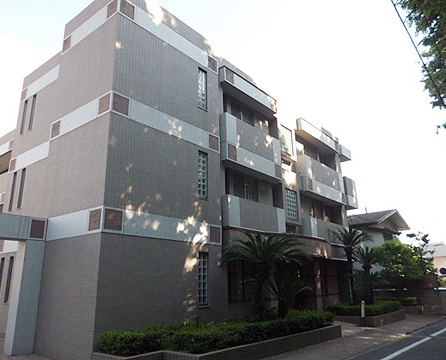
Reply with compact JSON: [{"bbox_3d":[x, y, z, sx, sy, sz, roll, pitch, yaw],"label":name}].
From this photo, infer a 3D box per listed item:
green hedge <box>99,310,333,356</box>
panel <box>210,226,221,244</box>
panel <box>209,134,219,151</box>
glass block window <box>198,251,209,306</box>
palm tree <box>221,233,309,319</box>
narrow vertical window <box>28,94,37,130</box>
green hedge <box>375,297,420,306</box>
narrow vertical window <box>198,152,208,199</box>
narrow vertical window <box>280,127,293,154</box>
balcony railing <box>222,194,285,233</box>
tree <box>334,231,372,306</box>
[{"bbox_3d":[0.495,3.862,9.487,1.970,0.525,6.969,-15,-21,39],"label":"green hedge"},{"bbox_3d":[-0.233,1.722,11.276,0.050,0.500,0.500,-13,-19,37],"label":"panel"},{"bbox_3d":[-0.311,-1.222,11.972,0.050,0.465,0.455,-13,-20,37],"label":"panel"},{"bbox_3d":[-0.567,2.877,10.559,0.100,1.480,0.440,-13,-19,37],"label":"glass block window"},{"bbox_3d":[1.201,2.937,10.863,2.500,2.750,2.550,-1,-15,0],"label":"palm tree"},{"bbox_3d":[-7.124,-2.528,13.611,0.290,1.460,0.120,-13,-20,37],"label":"narrow vertical window"},{"bbox_3d":[9.673,6.590,19.477,1.919,0.455,1.616,-15,-21,39],"label":"green hedge"},{"bbox_3d":[-0.625,-0.144,11.367,0.100,1.500,0.440,-13,-19,37],"label":"narrow vertical window"},{"bbox_3d":[2.871,-1.776,16.233,0.120,1.220,0.960,-13,-20,37],"label":"narrow vertical window"},{"bbox_3d":[1.181,1.317,12.850,0.404,1.010,3.434,-15,-21,39],"label":"balcony railing"},{"bbox_3d":[5.591,3.921,15.830,1.616,3.384,1.616,-15,-21,39],"label":"tree"}]

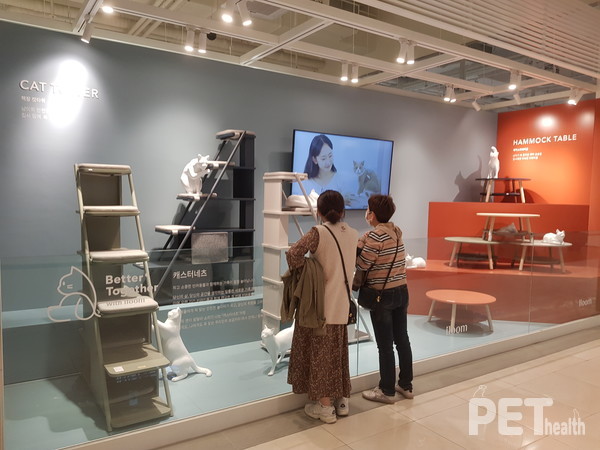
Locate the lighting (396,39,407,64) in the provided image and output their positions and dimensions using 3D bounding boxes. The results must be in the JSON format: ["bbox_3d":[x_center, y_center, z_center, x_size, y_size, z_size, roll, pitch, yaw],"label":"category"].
[{"bbox_3d":[0.829,-1.417,3.681,0.080,0.200,0.095,-1,5,-32],"label":"lighting"}]

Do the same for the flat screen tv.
[{"bbox_3d":[0.508,-0.596,5.127,1.450,0.830,0.060,-1,8,-32],"label":"flat screen tv"}]

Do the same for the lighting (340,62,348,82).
[{"bbox_3d":[0.433,-1.484,4.386,0.075,0.190,0.085,-1,5,-32],"label":"lighting"}]

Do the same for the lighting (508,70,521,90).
[{"bbox_3d":[2.150,-1.448,4.516,0.090,0.190,0.100,-1,5,-32],"label":"lighting"}]

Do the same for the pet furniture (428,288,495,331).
[{"bbox_3d":[1.847,0.991,5.189,0.760,0.355,0.760,2,4,0],"label":"pet furniture"}]

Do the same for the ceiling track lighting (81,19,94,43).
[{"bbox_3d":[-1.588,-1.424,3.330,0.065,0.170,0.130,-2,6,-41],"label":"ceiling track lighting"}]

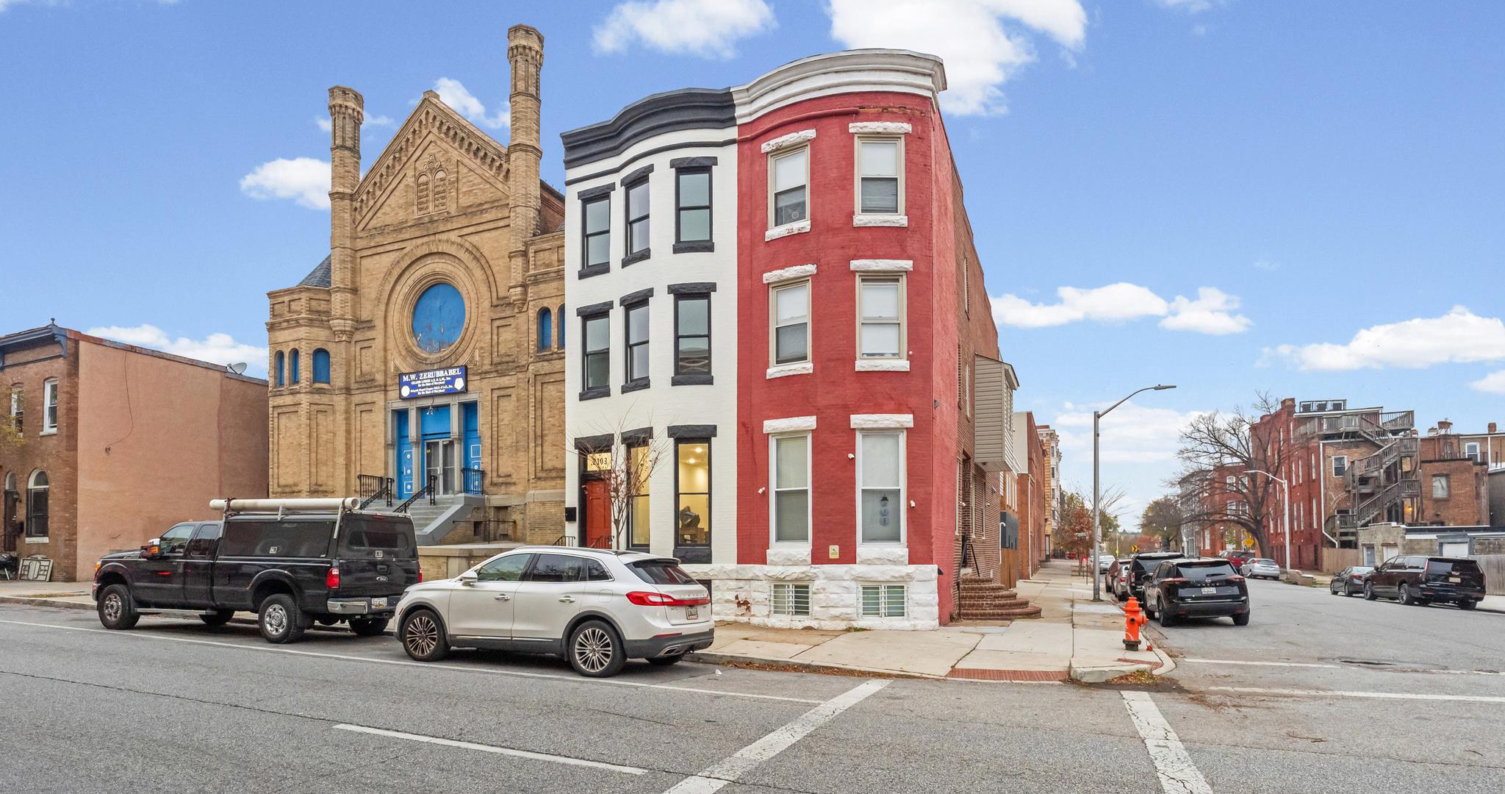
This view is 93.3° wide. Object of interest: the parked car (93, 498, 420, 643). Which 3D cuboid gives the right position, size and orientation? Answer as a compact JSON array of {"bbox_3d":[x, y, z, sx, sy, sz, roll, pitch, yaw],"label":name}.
[{"bbox_3d":[-9.250,3.080,13.200,6.250,2.420,2.120,-4,-10,21],"label":"parked car"}]

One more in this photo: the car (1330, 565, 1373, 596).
[{"bbox_3d":[30.100,9.050,35.200,1.850,1.450,4.750,-4,-11,22],"label":"car"}]

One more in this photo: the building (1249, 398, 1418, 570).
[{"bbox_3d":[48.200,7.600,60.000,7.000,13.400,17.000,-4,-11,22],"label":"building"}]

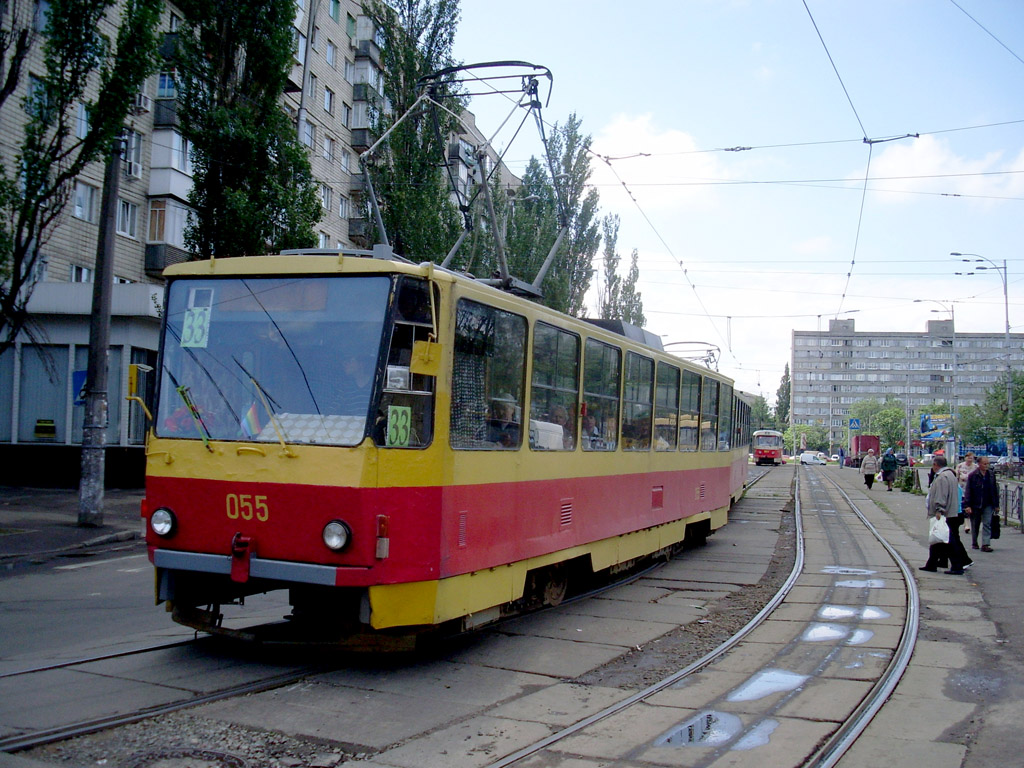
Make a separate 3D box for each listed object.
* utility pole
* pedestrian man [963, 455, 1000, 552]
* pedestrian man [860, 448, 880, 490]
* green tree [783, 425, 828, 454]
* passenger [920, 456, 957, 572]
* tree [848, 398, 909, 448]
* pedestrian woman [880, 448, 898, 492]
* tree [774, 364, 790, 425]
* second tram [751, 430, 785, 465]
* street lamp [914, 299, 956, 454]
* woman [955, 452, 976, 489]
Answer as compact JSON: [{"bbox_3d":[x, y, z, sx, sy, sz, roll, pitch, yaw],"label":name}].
[{"bbox_3d":[-7.666,-1.013,21.287,0.420,7.280,0.420,2,-3,14],"label":"utility pole"},{"bbox_3d":[8.520,2.178,20.400,0.620,1.706,0.480,1,-3,12],"label":"pedestrian man"},{"bbox_3d":[13.798,3.295,43.300,0.620,1.575,0.420,1,-3,16],"label":"pedestrian man"},{"bbox_3d":[53.525,10.669,205.000,8.400,6.565,7.500,1,-3,14],"label":"green tree"},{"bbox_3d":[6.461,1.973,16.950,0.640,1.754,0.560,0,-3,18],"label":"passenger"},{"bbox_3d":[53.796,6.312,165.000,8.800,8.954,8.000,1,-3,14],"label":"tree"},{"bbox_3d":[14.541,3.303,43.300,0.600,1.637,0.420,1,-3,16],"label":"pedestrian woman"},{"bbox_3d":[56.550,5.854,235.000,3.600,20.697,3.600,1,-3,14],"label":"tree"},{"bbox_3d":[24.268,5.983,105.774,2.500,3.100,14.500,1,-3,14],"label":"second tram"},{"bbox_3d":[31.910,0.128,84.700,3.100,12.990,0.400,1,-3,14],"label":"street lamp"},{"bbox_3d":[9.239,2.236,22.800,0.520,1.694,0.400,1,-3,16],"label":"woman"}]

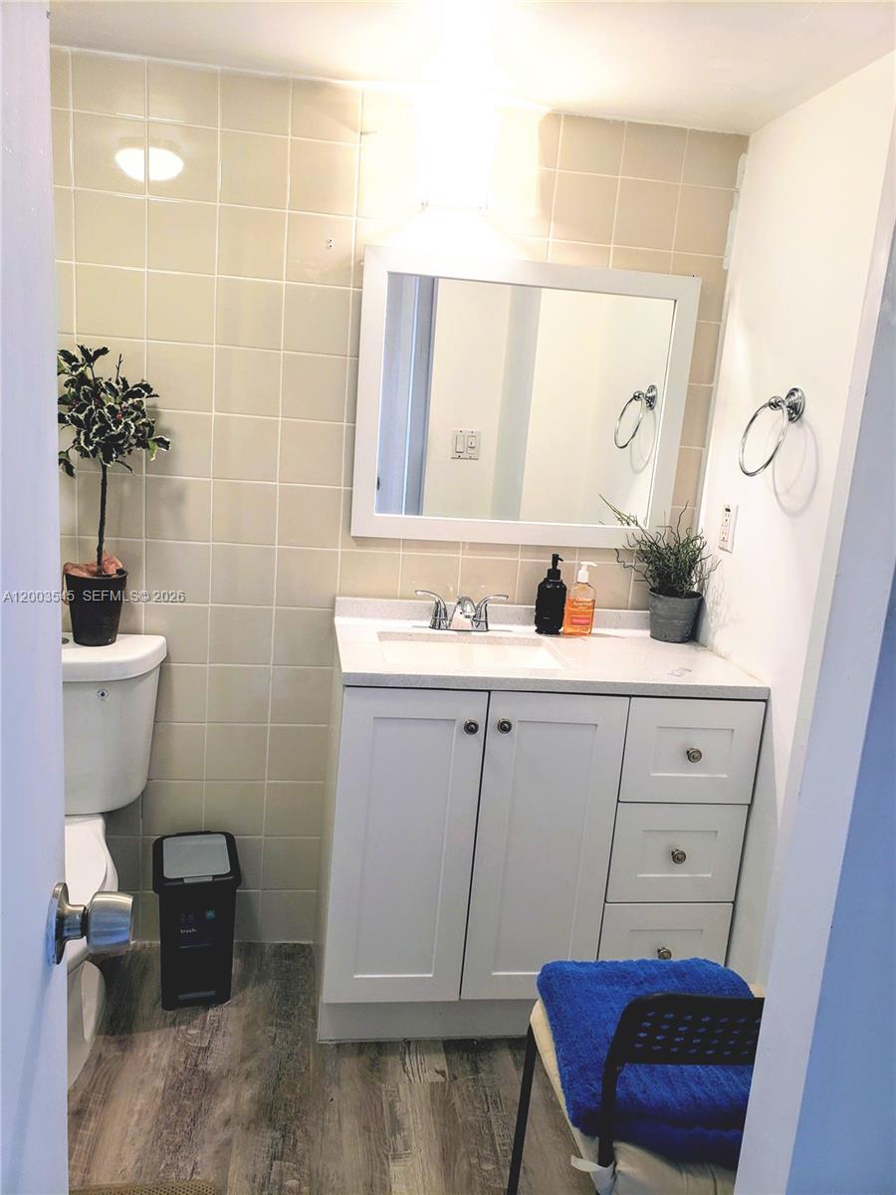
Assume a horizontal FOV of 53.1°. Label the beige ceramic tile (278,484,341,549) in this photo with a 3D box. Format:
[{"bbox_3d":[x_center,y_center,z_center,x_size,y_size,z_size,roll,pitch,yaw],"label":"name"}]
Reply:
[{"bbox_3d":[-0.339,-0.195,2.187,0.151,0.151,0.010,3,12,-9],"label":"beige ceramic tile"}]

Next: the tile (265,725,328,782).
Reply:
[{"bbox_3d":[-0.386,0.404,2.323,0.148,0.148,0.010,2,12,-9],"label":"tile"}]

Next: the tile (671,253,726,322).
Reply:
[{"bbox_3d":[0.606,-0.753,2.197,0.135,0.151,0.010,3,12,-9],"label":"tile"}]

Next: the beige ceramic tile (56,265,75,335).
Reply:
[{"bbox_3d":[-0.913,-0.674,2.006,0.151,0.152,0.010,2,12,-9],"label":"beige ceramic tile"}]

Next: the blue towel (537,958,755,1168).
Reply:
[{"bbox_3d":[0.337,0.688,1.367,0.350,0.075,0.335,3,12,-5],"label":"blue towel"}]

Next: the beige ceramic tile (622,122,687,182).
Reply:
[{"bbox_3d":[0.488,-1.051,2.129,0.151,0.121,0.010,2,12,-9],"label":"beige ceramic tile"}]

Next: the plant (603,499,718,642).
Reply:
[{"bbox_3d":[0.526,-0.066,2.234,0.273,0.345,0.201,2,12,-9],"label":"plant"}]

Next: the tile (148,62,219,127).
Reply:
[{"bbox_3d":[-0.570,-1.086,1.939,0.150,0.121,0.009,2,12,-9],"label":"tile"}]

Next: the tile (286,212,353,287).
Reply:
[{"bbox_3d":[-0.294,-0.798,2.069,0.148,0.148,0.010,2,12,-9],"label":"tile"}]

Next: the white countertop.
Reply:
[{"bbox_3d":[0.203,0.108,2.074,0.913,0.078,0.474,2,12,-9],"label":"white countertop"}]

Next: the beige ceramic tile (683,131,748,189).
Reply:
[{"bbox_3d":[0.636,-1.042,2.146,0.149,0.123,0.010,2,12,-9],"label":"beige ceramic tile"}]

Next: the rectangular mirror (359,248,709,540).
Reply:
[{"bbox_3d":[0.190,-0.464,2.196,0.818,0.673,0.026,2,12,-9],"label":"rectangular mirror"}]

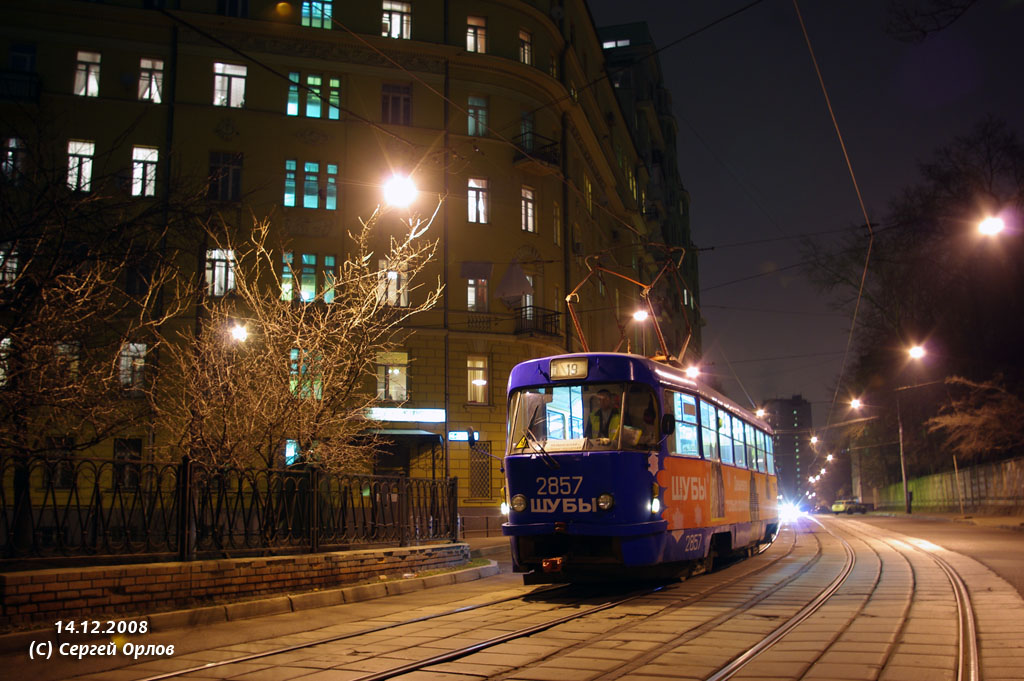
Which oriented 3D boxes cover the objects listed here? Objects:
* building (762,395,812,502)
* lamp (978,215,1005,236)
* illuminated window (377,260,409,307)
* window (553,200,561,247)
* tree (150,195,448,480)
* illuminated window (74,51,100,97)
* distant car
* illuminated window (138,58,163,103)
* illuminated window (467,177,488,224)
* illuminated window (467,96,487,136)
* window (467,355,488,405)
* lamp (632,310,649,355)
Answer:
[{"bbox_3d":[124.769,50.639,436.672,21.500,48.005,19.000,-3,-10,16],"label":"building"},{"bbox_3d":[14.397,-3.453,29.013,0.750,0.300,0.350,-3,-10,17],"label":"lamp"},{"bbox_3d":[-4.543,-2.197,37.110,1.152,1.750,0.200,2,-10,-14],"label":"illuminated window"},{"bbox_3d":[1.857,-4.882,40.321,0.200,1.950,0.880,-4,-11,24],"label":"window"},{"bbox_3d":[-3.263,0.500,14.629,4.500,5.400,4.200,3,-10,-16],"label":"tree"},{"bbox_3d":[-15.584,-9.790,35.499,0.832,1.734,0.200,2,-10,-14],"label":"illuminated window"},{"bbox_3d":[33.338,16.471,95.591,4.100,1.500,1.700,7,-12,-35],"label":"distant car"},{"bbox_3d":[-13.021,-9.365,34.804,0.800,1.680,0.200,3,-10,-16],"label":"illuminated window"},{"bbox_3d":[-1.361,-5.583,38.674,0.882,1.893,0.200,4,-10,-21],"label":"illuminated window"},{"bbox_3d":[-1.382,-9.102,39.264,0.871,1.694,0.200,4,-10,-21],"label":"illuminated window"},{"bbox_3d":[-1.295,1.464,36.281,0.880,1.900,0.200,4,-11,-22],"label":"window"},{"bbox_3d":[5.748,3.376,41.532,0.500,9.400,1.000,-4,-11,23],"label":"lamp"}]

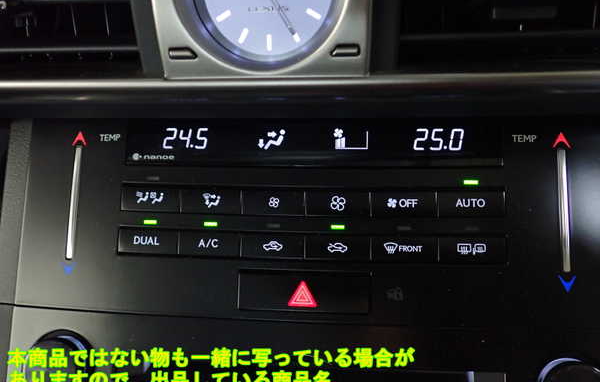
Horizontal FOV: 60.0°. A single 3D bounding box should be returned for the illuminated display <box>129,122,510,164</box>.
[{"bbox_3d":[0.004,-0.018,0.204,0.145,0.018,0.008,1,-8,5],"label":"illuminated display"}]

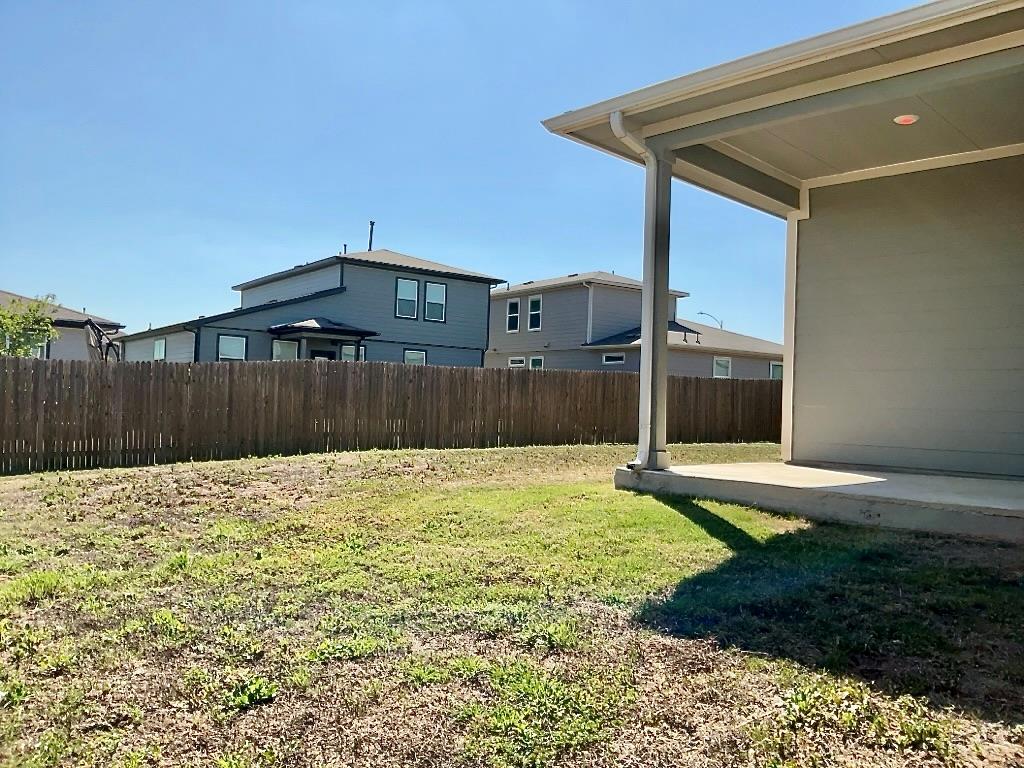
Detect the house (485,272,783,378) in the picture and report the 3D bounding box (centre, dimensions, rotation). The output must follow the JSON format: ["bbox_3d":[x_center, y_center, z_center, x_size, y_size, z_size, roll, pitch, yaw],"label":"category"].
[{"bbox_3d":[5.508,-2.044,43.684,12.400,7.100,18.000,3,-1,-33],"label":"house"}]

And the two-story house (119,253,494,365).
[{"bbox_3d":[-8.832,-2.471,35.273,13.200,7.230,15.000,3,-1,-37],"label":"two-story house"}]

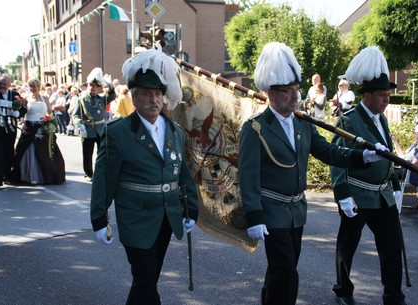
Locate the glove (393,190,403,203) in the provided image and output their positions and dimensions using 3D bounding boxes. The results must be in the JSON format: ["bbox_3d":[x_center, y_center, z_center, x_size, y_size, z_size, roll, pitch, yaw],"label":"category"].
[{"bbox_3d":[1.525,0.354,4.620,0.110,0.120,0.090,6,9,40],"label":"glove"}]

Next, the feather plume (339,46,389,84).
[{"bbox_3d":[1.177,-0.656,4.330,0.270,0.290,0.330,-5,8,-40],"label":"feather plume"}]

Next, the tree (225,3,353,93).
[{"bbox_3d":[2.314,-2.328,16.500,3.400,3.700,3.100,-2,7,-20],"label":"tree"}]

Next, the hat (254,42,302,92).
[{"bbox_3d":[0.466,-0.570,3.850,0.340,0.325,0.300,4,8,33],"label":"hat"}]

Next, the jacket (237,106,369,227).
[{"bbox_3d":[0.512,0.077,3.380,0.560,0.740,0.620,-4,8,-34],"label":"jacket"}]

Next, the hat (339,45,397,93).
[{"bbox_3d":[1.207,-0.619,4.330,0.290,0.360,0.390,-5,8,-40],"label":"hat"}]

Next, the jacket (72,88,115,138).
[{"bbox_3d":[-2.052,-0.693,10.200,0.720,0.870,0.400,-2,7,-16],"label":"jacket"}]

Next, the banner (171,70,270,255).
[{"bbox_3d":[0.063,0.044,4.250,0.870,1.300,0.170,5,8,35],"label":"banner"}]

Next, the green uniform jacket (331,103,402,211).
[{"bbox_3d":[1.192,0.023,4.360,0.550,0.780,0.360,-4,7,-29],"label":"green uniform jacket"}]

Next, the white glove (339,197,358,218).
[{"bbox_3d":[1.045,0.412,4.300,0.120,0.160,0.110,6,9,40],"label":"white glove"}]

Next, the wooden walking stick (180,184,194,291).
[{"bbox_3d":[-0.137,0.557,3.700,0.035,0.710,0.035,-9,14,-24],"label":"wooden walking stick"}]

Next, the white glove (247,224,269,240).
[{"bbox_3d":[0.290,0.468,3.360,0.125,0.105,0.095,6,9,44],"label":"white glove"}]

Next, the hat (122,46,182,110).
[{"bbox_3d":[-0.330,-0.428,3.320,0.320,0.360,0.320,-5,8,-36],"label":"hat"}]

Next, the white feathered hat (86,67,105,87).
[{"bbox_3d":[-1.978,-1.331,10.050,0.310,0.340,0.360,-3,7,-20],"label":"white feathered hat"}]

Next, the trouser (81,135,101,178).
[{"bbox_3d":[-2.081,0.036,10.270,0.420,0.880,0.320,-2,7,-18],"label":"trouser"}]

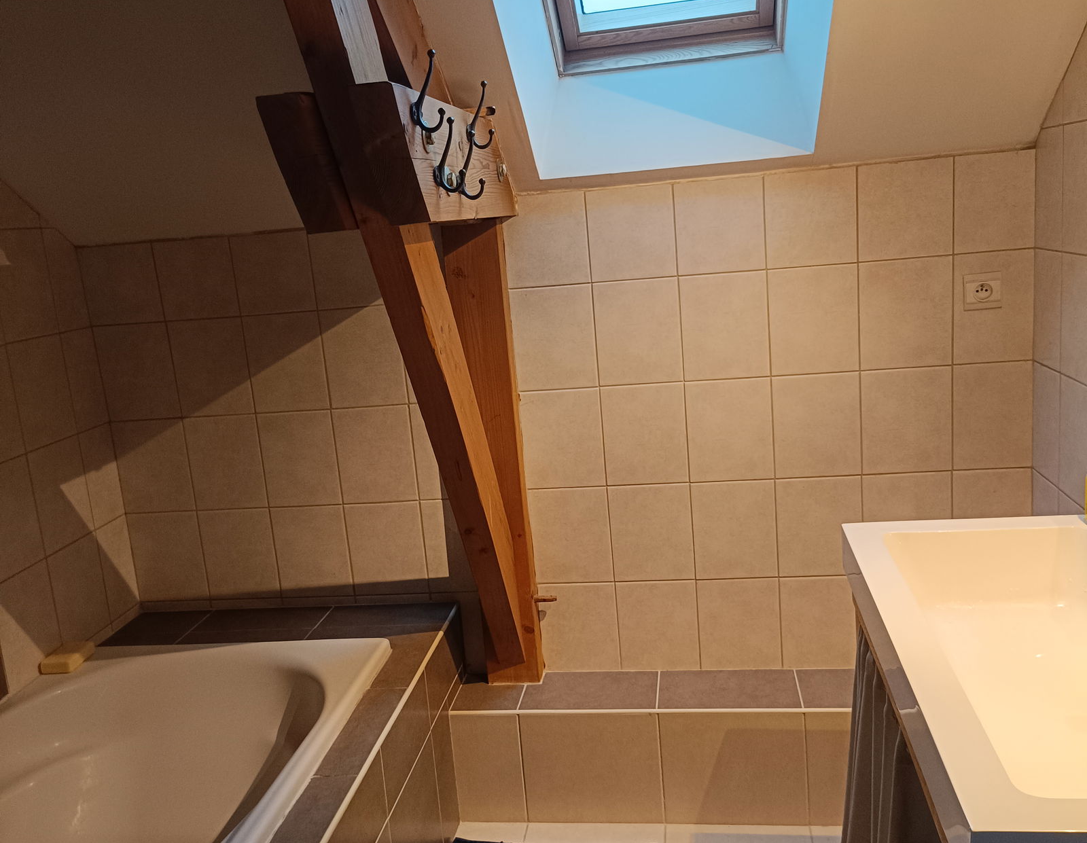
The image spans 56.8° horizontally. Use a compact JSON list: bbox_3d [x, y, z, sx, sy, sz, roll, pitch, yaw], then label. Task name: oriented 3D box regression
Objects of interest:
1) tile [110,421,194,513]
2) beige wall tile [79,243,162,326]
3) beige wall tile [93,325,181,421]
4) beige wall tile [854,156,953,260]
[{"bbox_3d":[-1.025,0.118,2.648,0.202,0.247,0.010,-3,11,9],"label":"tile"},{"bbox_3d":[-1.067,-0.349,2.560,0.204,0.200,0.010,-3,12,9],"label":"beige wall tile"},{"bbox_3d":[-1.046,-0.127,2.597,0.201,0.247,0.010,-3,11,9],"label":"beige wall tile"},{"bbox_3d":[0.805,-0.471,2.247,0.200,0.210,0.010,-3,11,9],"label":"beige wall tile"}]

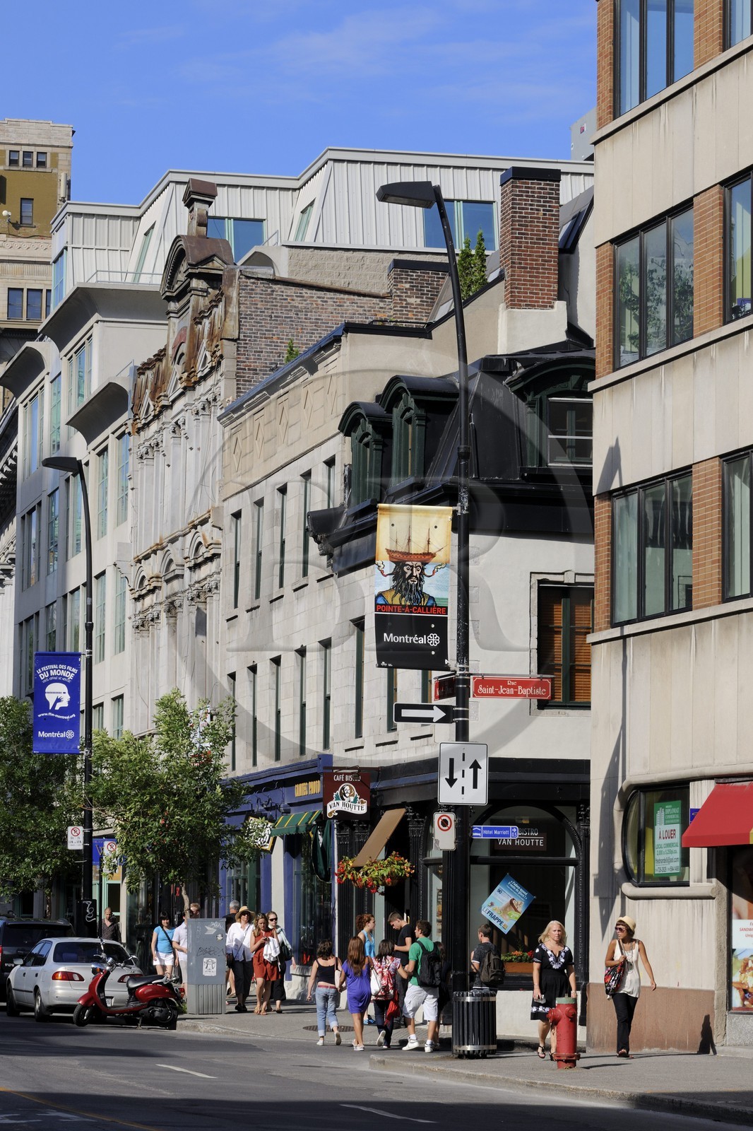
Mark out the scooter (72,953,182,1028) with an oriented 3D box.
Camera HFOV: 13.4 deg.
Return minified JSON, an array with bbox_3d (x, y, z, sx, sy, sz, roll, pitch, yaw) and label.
[{"bbox_3d":[-3.994,6.826,51.468,1.770,1.220,0.700,2,-7,-11],"label":"scooter"}]

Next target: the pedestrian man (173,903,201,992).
[{"bbox_3d":[-3.280,6.841,55.600,0.500,1.760,0.360,2,-7,-14],"label":"pedestrian man"}]

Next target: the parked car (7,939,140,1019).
[{"bbox_3d":[-5.240,7.111,55.125,1.720,1.390,4.420,3,-6,-18],"label":"parked car"}]

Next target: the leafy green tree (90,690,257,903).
[{"bbox_3d":[-3.341,4.682,52.591,2.650,5.239,2.650,3,-7,-16],"label":"leafy green tree"}]

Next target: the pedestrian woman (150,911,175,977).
[{"bbox_3d":[-3.746,6.955,56.496,0.480,1.680,0.340,2,-7,-12],"label":"pedestrian woman"}]

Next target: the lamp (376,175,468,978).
[{"bbox_3d":[0.607,0.550,38.951,1.200,10.700,0.400,3,-7,-17],"label":"lamp"}]

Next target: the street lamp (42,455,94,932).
[{"bbox_3d":[-6.182,3.233,64.492,1.050,10.850,0.380,2,-7,-17],"label":"street lamp"}]

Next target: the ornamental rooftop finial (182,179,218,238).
[{"bbox_3d":[-3.636,-7.358,66.105,0.540,1.200,0.850,2,-7,-15],"label":"ornamental rooftop finial"}]

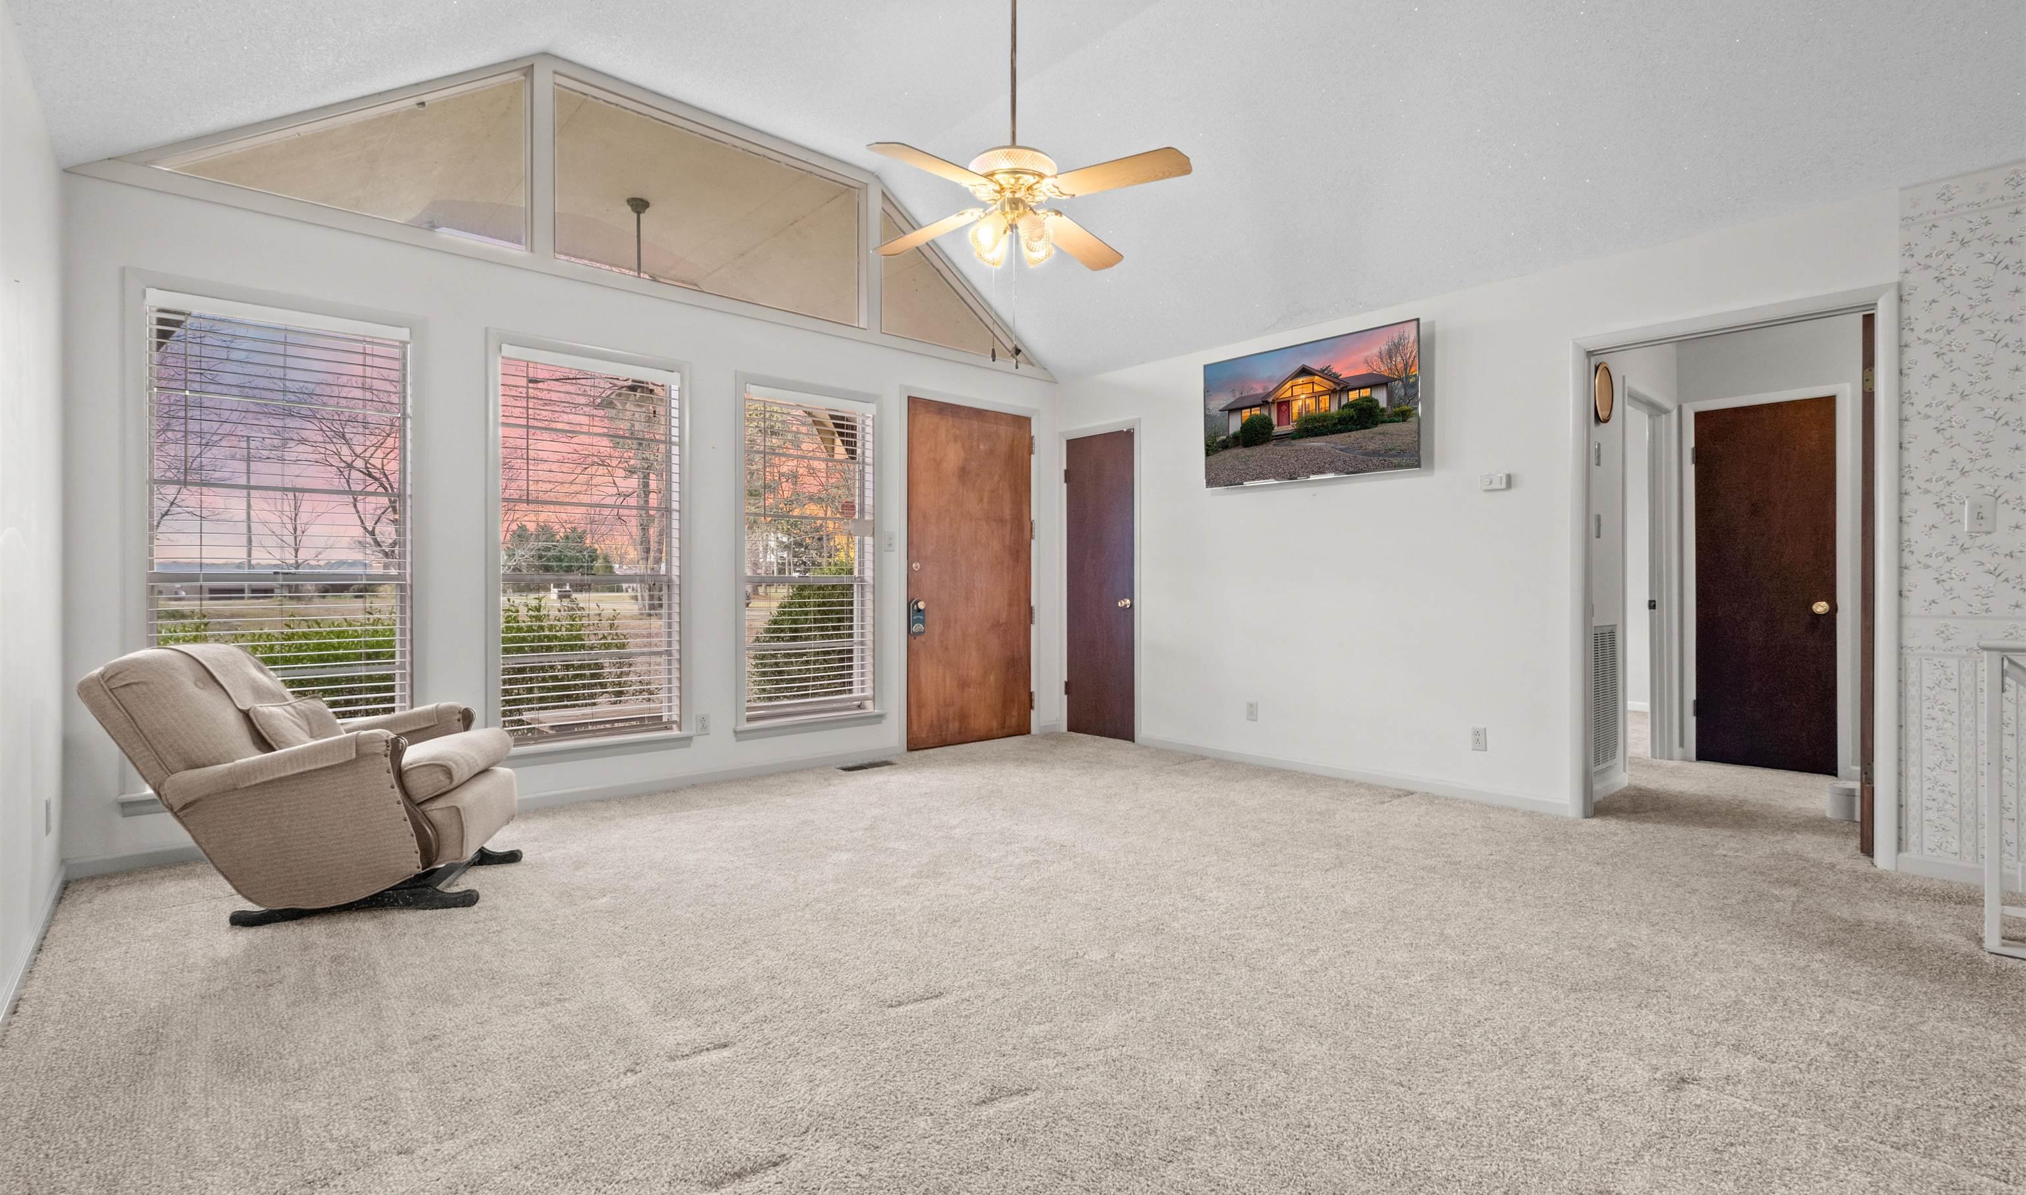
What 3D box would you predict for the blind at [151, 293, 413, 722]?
[{"bbox_3d":[-2.758,-0.211,3.220,0.751,1.743,0.063,0,0,-42],"label":"blind"}]

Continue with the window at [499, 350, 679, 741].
[{"bbox_3d":[-1.942,-0.220,3.944,0.759,1.761,0.063,0,0,-42],"label":"window"}]

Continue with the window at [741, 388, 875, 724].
[{"bbox_3d":[-1.100,-0.225,4.691,0.780,1.772,0.063,0,0,-42],"label":"window"}]

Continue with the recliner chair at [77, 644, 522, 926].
[{"bbox_3d":[-2.141,0.542,2.677,0.924,0.809,0.745,0,0,-16],"label":"recliner chair"}]

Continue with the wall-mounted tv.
[{"bbox_3d":[1.543,-0.969,4.453,0.063,0.714,1.217,0,0,-42],"label":"wall-mounted tv"}]

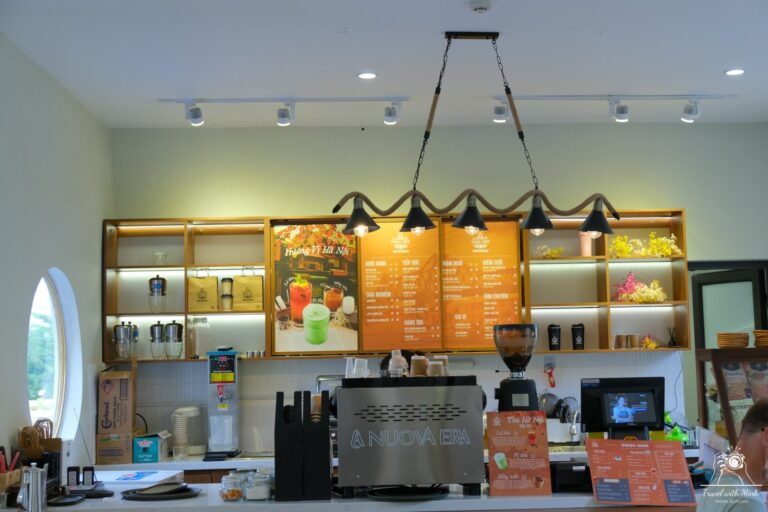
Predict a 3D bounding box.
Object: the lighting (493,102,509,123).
[{"bbox_3d":[0.707,-0.870,6.081,0.090,0.120,0.095,-1,-5,-2],"label":"lighting"}]

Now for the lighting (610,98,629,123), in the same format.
[{"bbox_3d":[1.434,-0.886,6.103,0.098,0.130,0.095,-1,-5,-2],"label":"lighting"}]

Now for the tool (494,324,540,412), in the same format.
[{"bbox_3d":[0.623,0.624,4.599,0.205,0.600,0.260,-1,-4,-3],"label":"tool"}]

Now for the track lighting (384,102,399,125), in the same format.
[{"bbox_3d":[0.047,-0.829,5.840,0.090,0.135,0.090,-1,-4,-3],"label":"track lighting"}]

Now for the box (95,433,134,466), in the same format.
[{"bbox_3d":[-1.662,1.196,6.305,0.222,0.188,0.300,-1,-5,-2],"label":"box"}]

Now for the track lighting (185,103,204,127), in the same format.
[{"bbox_3d":[-1.139,-0.851,6.027,0.108,0.130,0.095,-1,-5,-2],"label":"track lighting"}]

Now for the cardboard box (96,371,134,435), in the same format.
[{"bbox_3d":[-1.603,0.894,6.065,0.197,0.360,0.190,-1,-4,-3],"label":"cardboard box"}]

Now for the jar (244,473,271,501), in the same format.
[{"bbox_3d":[-0.581,1.059,4.601,0.112,0.117,0.112,-1,-5,-2],"label":"jar"}]

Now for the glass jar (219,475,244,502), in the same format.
[{"bbox_3d":[-0.697,1.064,4.600,0.112,0.120,0.112,-1,-4,-3],"label":"glass jar"}]

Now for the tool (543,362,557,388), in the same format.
[{"bbox_3d":[1.121,0.813,6.790,0.070,0.165,0.025,-9,-5,-2],"label":"tool"}]

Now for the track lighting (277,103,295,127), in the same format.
[{"bbox_3d":[-0.568,-0.820,5.810,0.100,0.135,0.090,-1,-4,-3],"label":"track lighting"}]

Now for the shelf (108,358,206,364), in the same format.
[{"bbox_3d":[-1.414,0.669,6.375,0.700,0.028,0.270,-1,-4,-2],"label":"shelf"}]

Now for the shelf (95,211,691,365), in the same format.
[{"bbox_3d":[0.080,0.197,6.495,3.700,0.890,0.270,-1,-4,-2],"label":"shelf"}]

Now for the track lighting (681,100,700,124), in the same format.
[{"bbox_3d":[1.869,-0.881,6.115,0.105,0.125,0.095,-1,-5,-2],"label":"track lighting"}]

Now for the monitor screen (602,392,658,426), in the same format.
[{"bbox_3d":[1.165,0.724,4.740,0.255,0.158,0.035,-1,-17,-2],"label":"monitor screen"}]

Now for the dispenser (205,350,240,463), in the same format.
[{"bbox_3d":[-0.979,0.910,6.080,0.190,0.635,0.370,-1,-4,-3],"label":"dispenser"}]

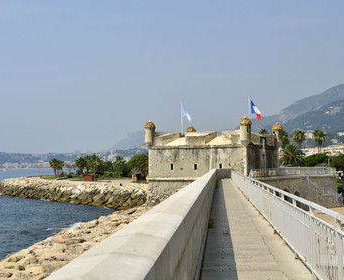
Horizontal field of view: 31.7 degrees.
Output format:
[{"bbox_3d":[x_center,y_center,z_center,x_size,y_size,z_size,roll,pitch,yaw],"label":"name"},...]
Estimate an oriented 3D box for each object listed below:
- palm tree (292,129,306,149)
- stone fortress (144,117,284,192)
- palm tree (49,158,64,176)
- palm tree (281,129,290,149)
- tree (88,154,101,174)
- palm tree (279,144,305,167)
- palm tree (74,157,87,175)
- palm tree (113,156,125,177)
[{"bbox_3d":[32.002,4.572,151.947,3.500,13.930,3.500,0,-3,0],"label":"palm tree"},{"bbox_3d":[6.717,2.832,92.975,16.220,11.180,14.400,-1,-3,28],"label":"stone fortress"},{"bbox_3d":[-47.237,11.370,244.737,4.400,7.570,4.400,0,-3,0],"label":"palm tree"},{"bbox_3d":[28.236,4.635,151.944,3.500,13.800,3.500,0,-3,0],"label":"palm tree"},{"bbox_3d":[-28.251,9.719,221.787,4.600,8.830,4.600,0,-3,0],"label":"tree"},{"bbox_3d":[25.734,5.960,129.863,5.800,10.000,5.800,0,-3,0],"label":"palm tree"},{"bbox_3d":[-36.294,10.908,241.754,4.600,8.030,4.600,0,-3,0],"label":"palm tree"},{"bbox_3d":[-20.457,10.392,231.767,4.500,8.170,4.500,0,-3,0],"label":"palm tree"}]

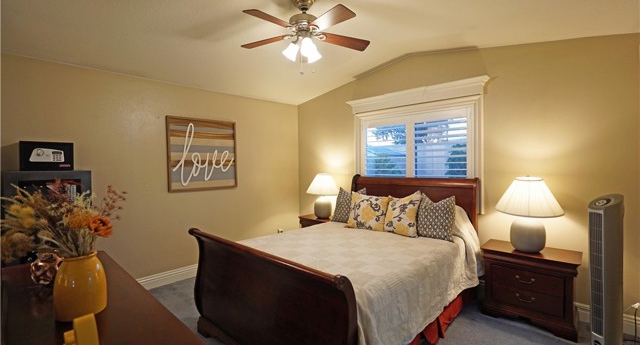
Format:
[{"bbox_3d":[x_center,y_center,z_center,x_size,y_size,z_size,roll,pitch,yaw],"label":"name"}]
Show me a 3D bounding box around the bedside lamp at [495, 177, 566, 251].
[{"bbox_3d":[1.840,0.367,2.512,0.485,0.670,0.485,1,3,42],"label":"bedside lamp"}]

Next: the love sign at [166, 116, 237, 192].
[{"bbox_3d":[-1.486,-0.235,3.696,0.035,0.911,0.905,1,3,44],"label":"love sign"}]

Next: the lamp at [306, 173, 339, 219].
[{"bbox_3d":[0.050,0.345,4.181,0.475,0.660,0.475,-1,2,0],"label":"lamp"}]

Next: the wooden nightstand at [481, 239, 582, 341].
[{"bbox_3d":[1.880,1.012,2.555,0.680,0.620,0.390,1,3,42],"label":"wooden nightstand"}]

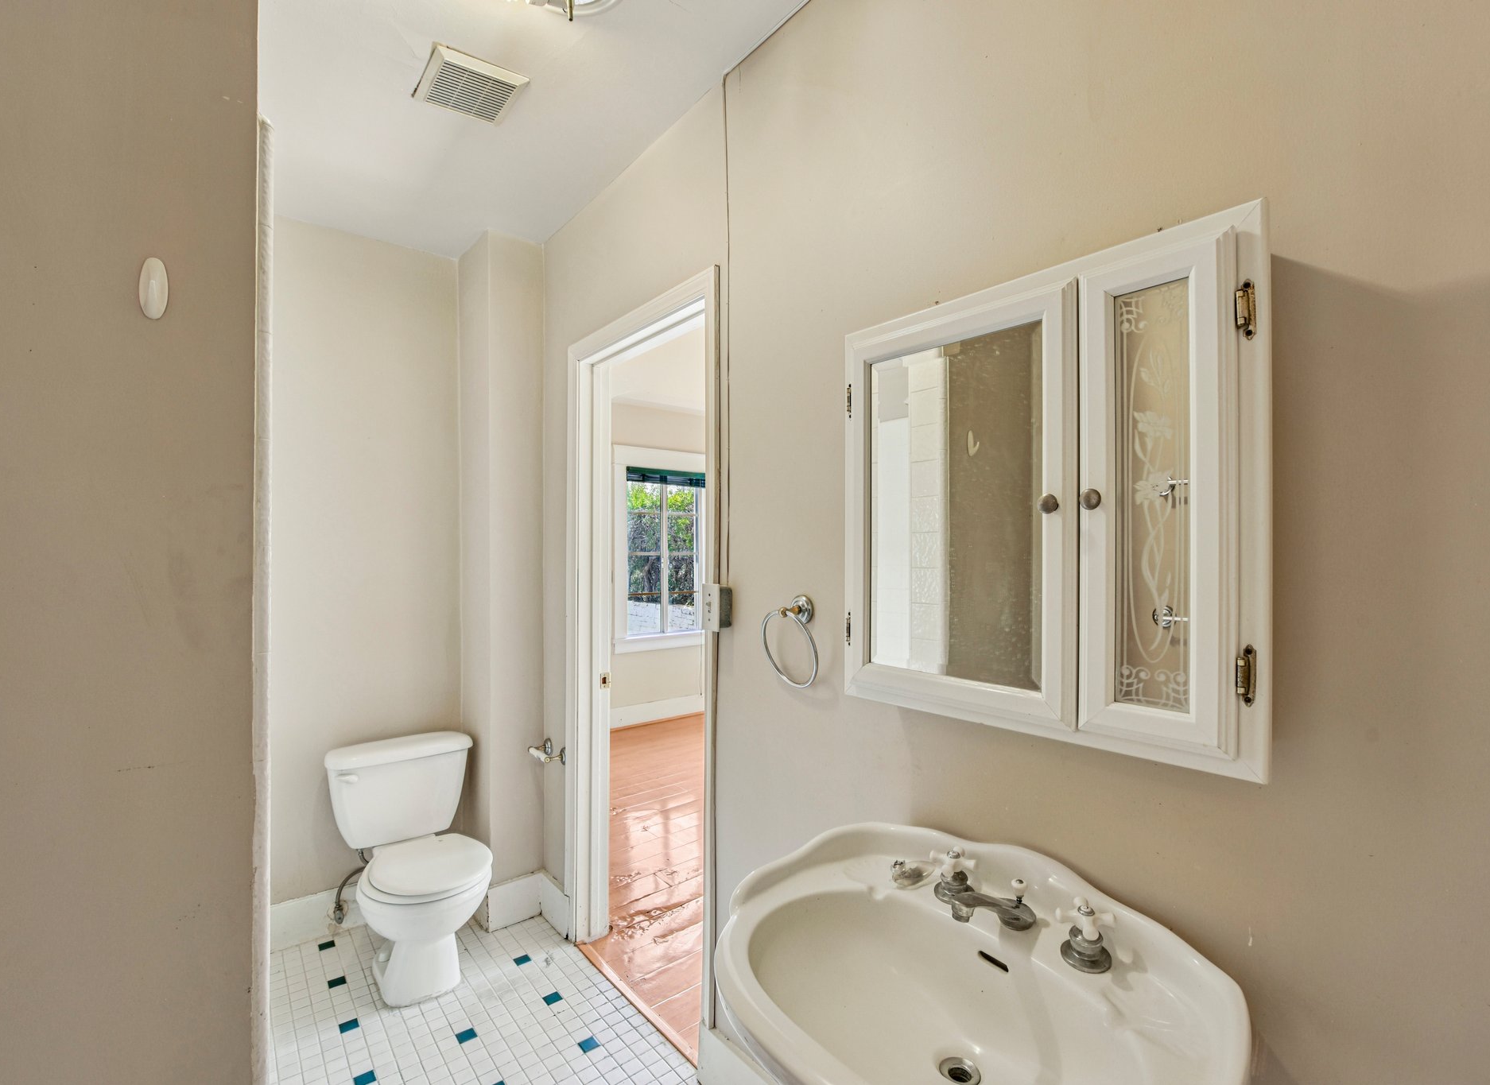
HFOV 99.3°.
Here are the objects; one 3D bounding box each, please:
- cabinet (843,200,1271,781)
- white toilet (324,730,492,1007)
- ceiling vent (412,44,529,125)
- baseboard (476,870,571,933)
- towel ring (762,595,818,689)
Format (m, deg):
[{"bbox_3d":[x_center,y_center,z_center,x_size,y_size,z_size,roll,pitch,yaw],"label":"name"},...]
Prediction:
[{"bbox_3d":[0.406,-0.052,0.939,0.130,0.640,0.588,0,0,-41],"label":"cabinet"},{"bbox_3d":[-1.112,1.098,2.161,0.490,0.705,0.720,0,0,-38],"label":"white toilet"},{"bbox_3d":[-0.696,-1.131,1.597,0.212,0.030,0.227,0,0,-36],"label":"ceiling vent"},{"bbox_3d":[-0.801,1.358,2.332,0.230,0.180,0.300,0,0,-38],"label":"baseboard"},{"bbox_3d":[0.098,0.213,1.341,0.075,0.198,0.165,0,0,-41],"label":"towel ring"}]

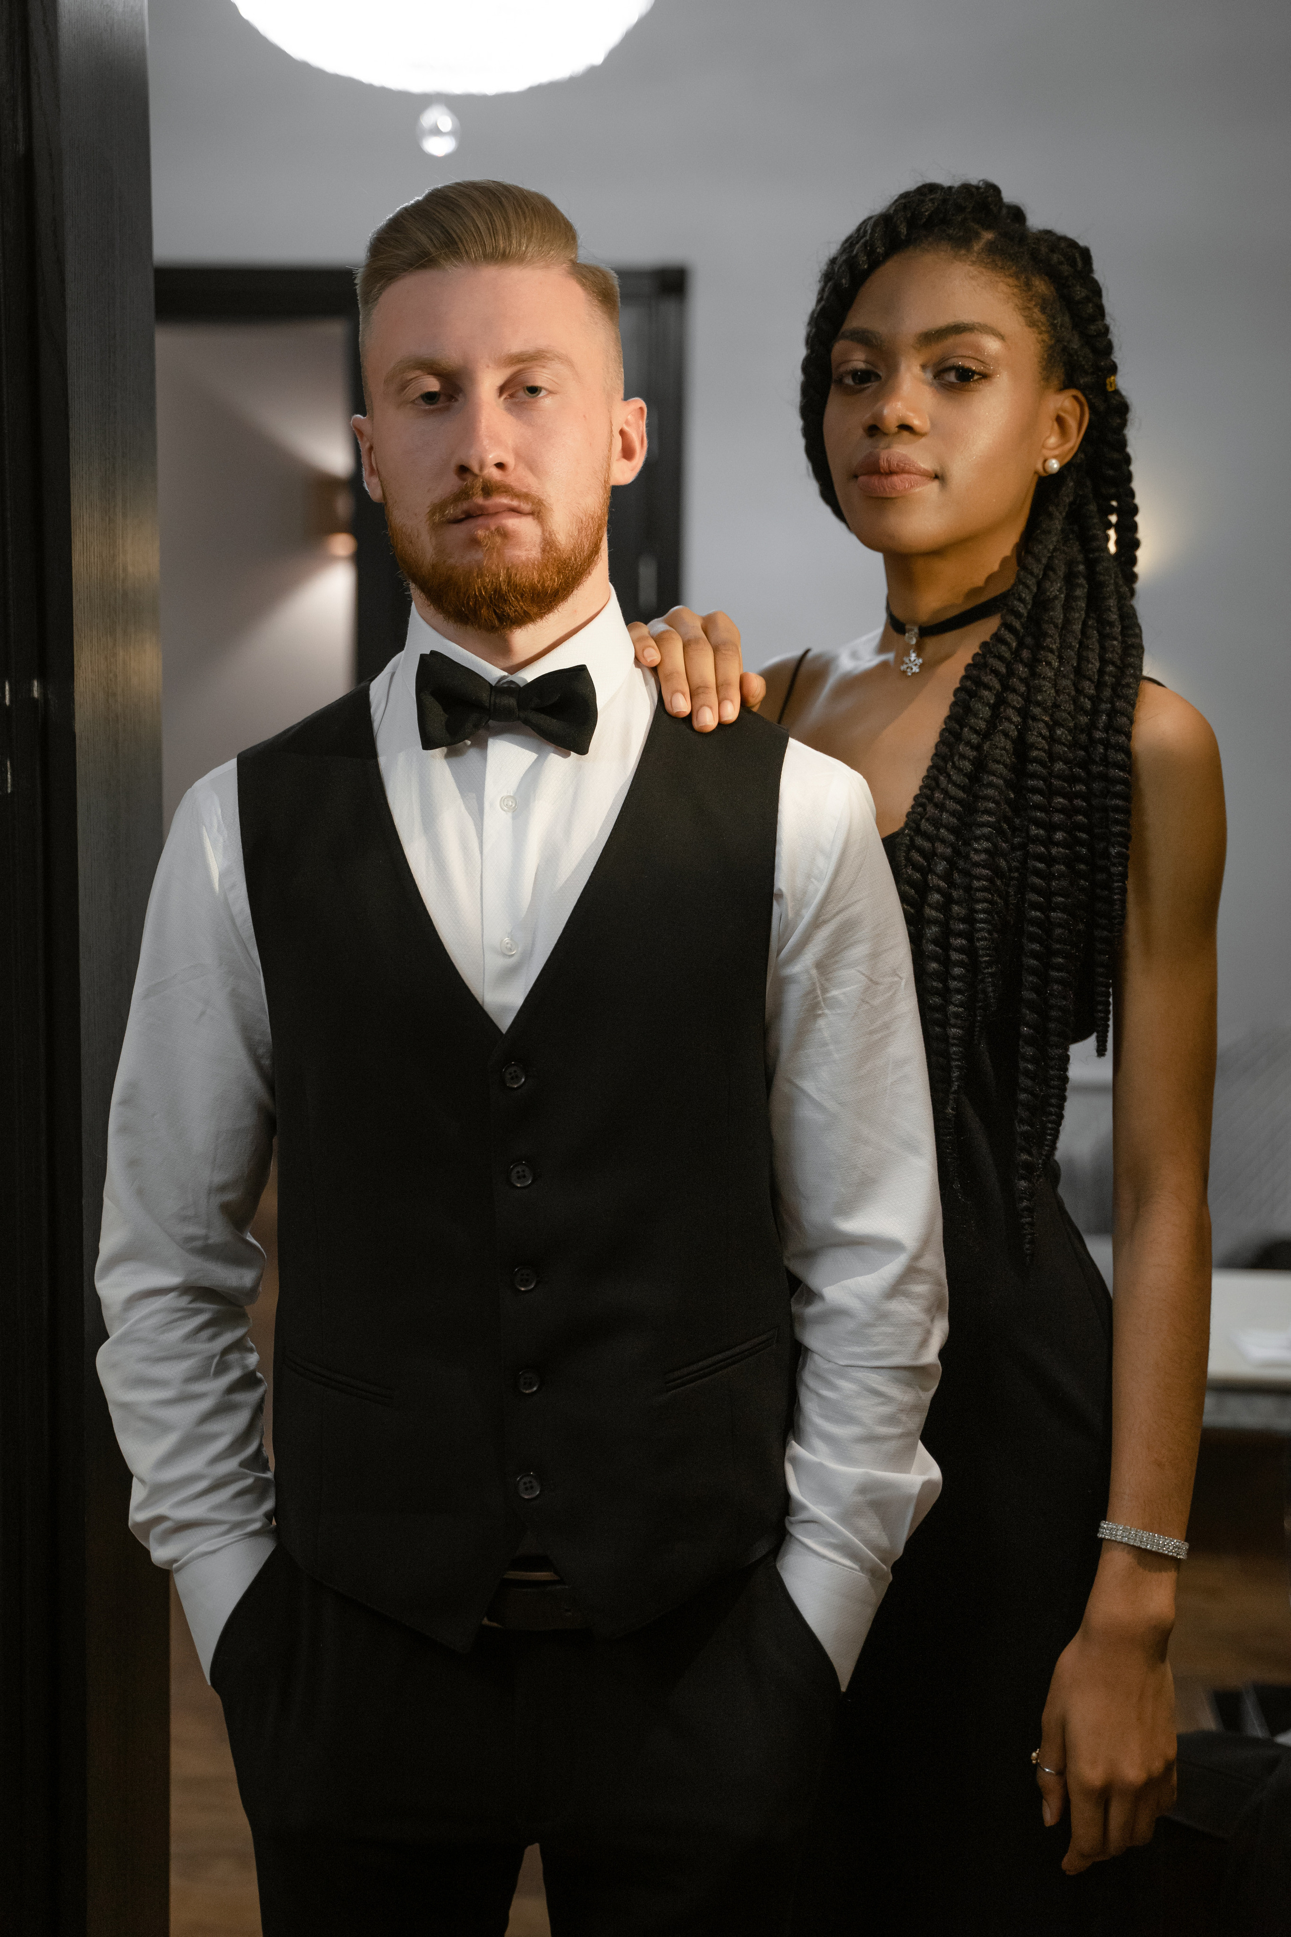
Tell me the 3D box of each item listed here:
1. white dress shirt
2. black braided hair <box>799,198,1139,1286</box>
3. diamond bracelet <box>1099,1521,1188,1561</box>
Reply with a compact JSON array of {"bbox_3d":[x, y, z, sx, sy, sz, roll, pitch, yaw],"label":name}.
[{"bbox_3d":[-0.079,0.114,1.760,0.550,0.720,0.280,0,6,-1],"label":"white dress shirt"},{"bbox_3d":[0.217,-0.165,1.830,0.220,0.700,0.250,3,7,23],"label":"black braided hair"},{"bbox_3d":[0.334,0.384,1.840,0.062,0.011,0.053,15,-9,8],"label":"diamond bracelet"}]

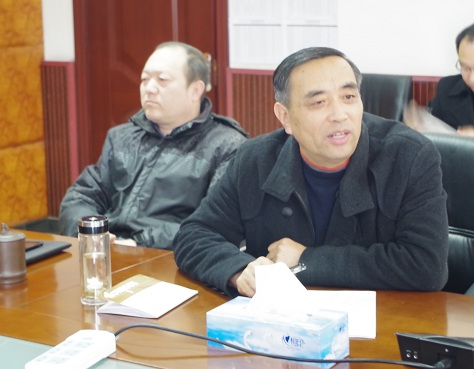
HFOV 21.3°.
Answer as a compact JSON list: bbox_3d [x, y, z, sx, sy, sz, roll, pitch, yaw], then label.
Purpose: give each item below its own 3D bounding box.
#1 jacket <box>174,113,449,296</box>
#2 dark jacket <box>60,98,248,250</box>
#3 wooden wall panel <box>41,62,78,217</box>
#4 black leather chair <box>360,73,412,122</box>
[{"bbox_3d":[0.162,0.107,2.763,0.600,0.500,0.450,3,11,24],"label":"jacket"},{"bbox_3d":[-0.222,0.029,3.460,0.540,0.540,0.450,7,13,39],"label":"dark jacket"},{"bbox_3d":[-0.839,-0.106,5.918,0.210,0.930,0.050,6,12,33],"label":"wooden wall panel"},{"bbox_3d":[0.290,0.093,4.681,0.600,1.000,0.620,6,12,33],"label":"black leather chair"}]

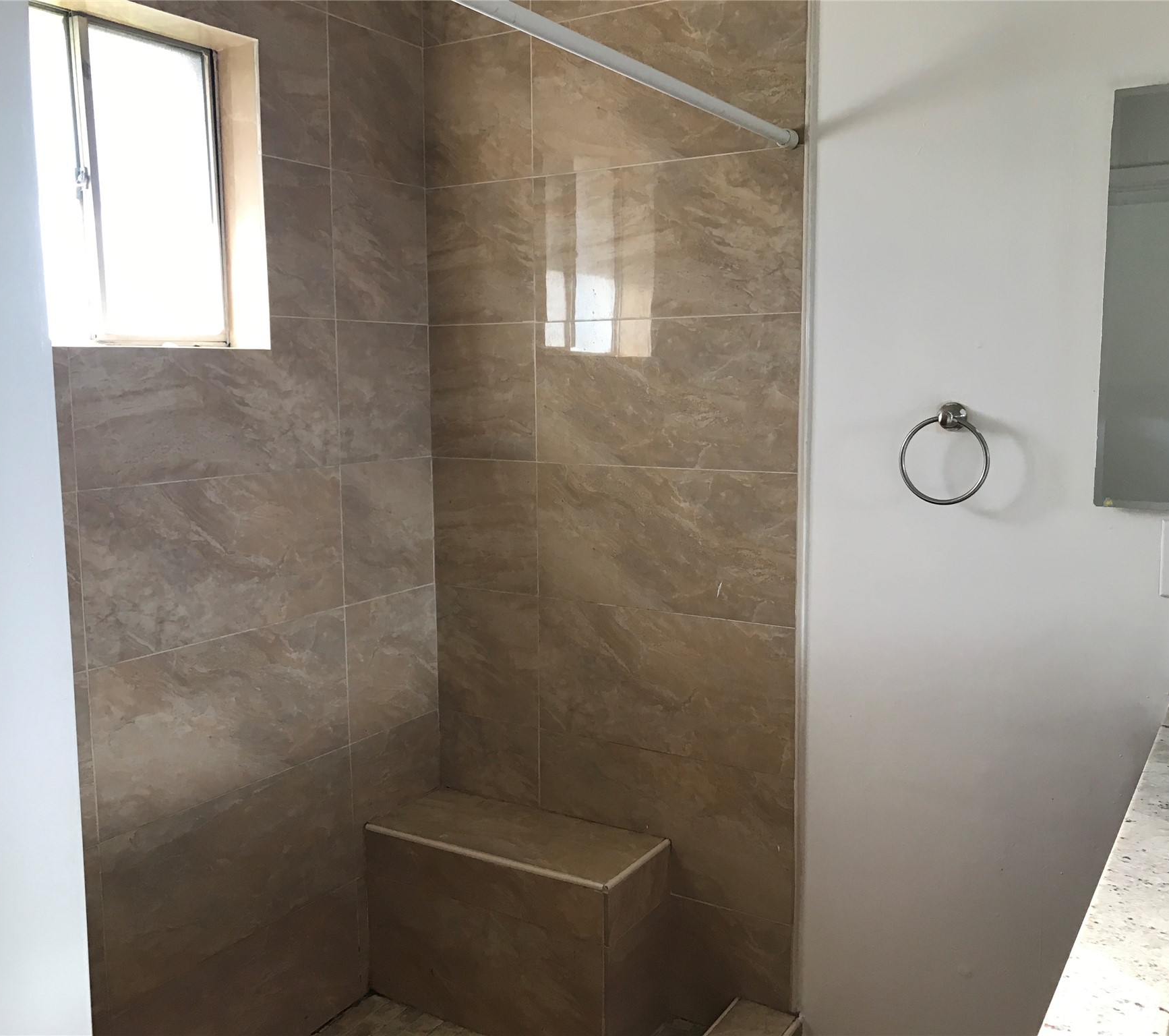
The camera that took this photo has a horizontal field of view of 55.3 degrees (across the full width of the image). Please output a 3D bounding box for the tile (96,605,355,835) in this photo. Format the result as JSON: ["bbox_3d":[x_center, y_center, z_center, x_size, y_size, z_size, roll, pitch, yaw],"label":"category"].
[{"bbox_3d":[-0.680,0.378,2.167,0.011,0.303,0.615,4,8,32],"label":"tile"}]

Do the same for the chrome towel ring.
[{"bbox_3d":[0.640,-0.114,1.972,0.156,0.178,0.062,4,8,32],"label":"chrome towel ring"}]

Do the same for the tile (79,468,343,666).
[{"bbox_3d":[-0.676,0.074,2.113,0.013,0.301,0.609,4,8,31],"label":"tile"}]

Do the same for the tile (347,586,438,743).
[{"bbox_3d":[-0.436,0.325,2.534,0.013,0.301,0.296,4,8,31],"label":"tile"}]

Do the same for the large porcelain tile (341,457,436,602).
[{"bbox_3d":[-0.440,0.026,2.517,0.011,0.303,0.298,4,8,32],"label":"large porcelain tile"}]

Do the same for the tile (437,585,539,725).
[{"bbox_3d":[-0.226,0.322,2.605,0.294,0.303,0.011,4,8,32],"label":"tile"}]

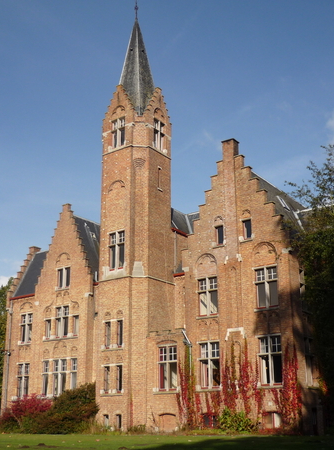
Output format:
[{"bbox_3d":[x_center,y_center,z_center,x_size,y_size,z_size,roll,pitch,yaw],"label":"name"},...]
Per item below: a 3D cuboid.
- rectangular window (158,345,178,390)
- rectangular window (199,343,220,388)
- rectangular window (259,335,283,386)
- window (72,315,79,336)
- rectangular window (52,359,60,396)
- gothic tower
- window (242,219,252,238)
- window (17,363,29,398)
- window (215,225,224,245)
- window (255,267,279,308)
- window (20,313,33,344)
[{"bbox_3d":[0.119,9.723,38.685,1.576,3.049,0.250,-14,-23,34],"label":"rectangular window"},{"bbox_3d":[2.812,9.055,36.803,1.524,2.966,0.250,-14,-23,34],"label":"rectangular window"},{"bbox_3d":[6.416,8.384,35.353,1.570,3.130,0.220,-14,-22,34],"label":"rectangular window"},{"bbox_3d":[-7.651,8.574,48.409,0.710,1.830,0.220,-14,-22,34],"label":"window"},{"bbox_3d":[-9.291,12.927,48.256,0.860,2.960,0.220,-14,-22,34],"label":"rectangular window"},{"bbox_3d":[-2.565,-2.152,46.625,4.944,35.844,4.893,-14,-23,34],"label":"gothic tower"},{"bbox_3d":[5.446,0.336,38.696,0.690,1.470,0.220,-14,-22,34],"label":"window"},{"bbox_3d":[-12.432,13.589,49.912,1.545,2.925,0.250,-14,-23,34],"label":"window"},{"bbox_3d":[3.636,0.678,38.971,0.639,1.349,0.250,-14,-23,34],"label":"window"},{"bbox_3d":[6.434,4.047,36.741,1.570,2.810,0.220,-14,-22,34],"label":"window"},{"bbox_3d":[-12.757,9.464,52.112,1.590,2.770,0.220,-14,-22,34],"label":"window"}]

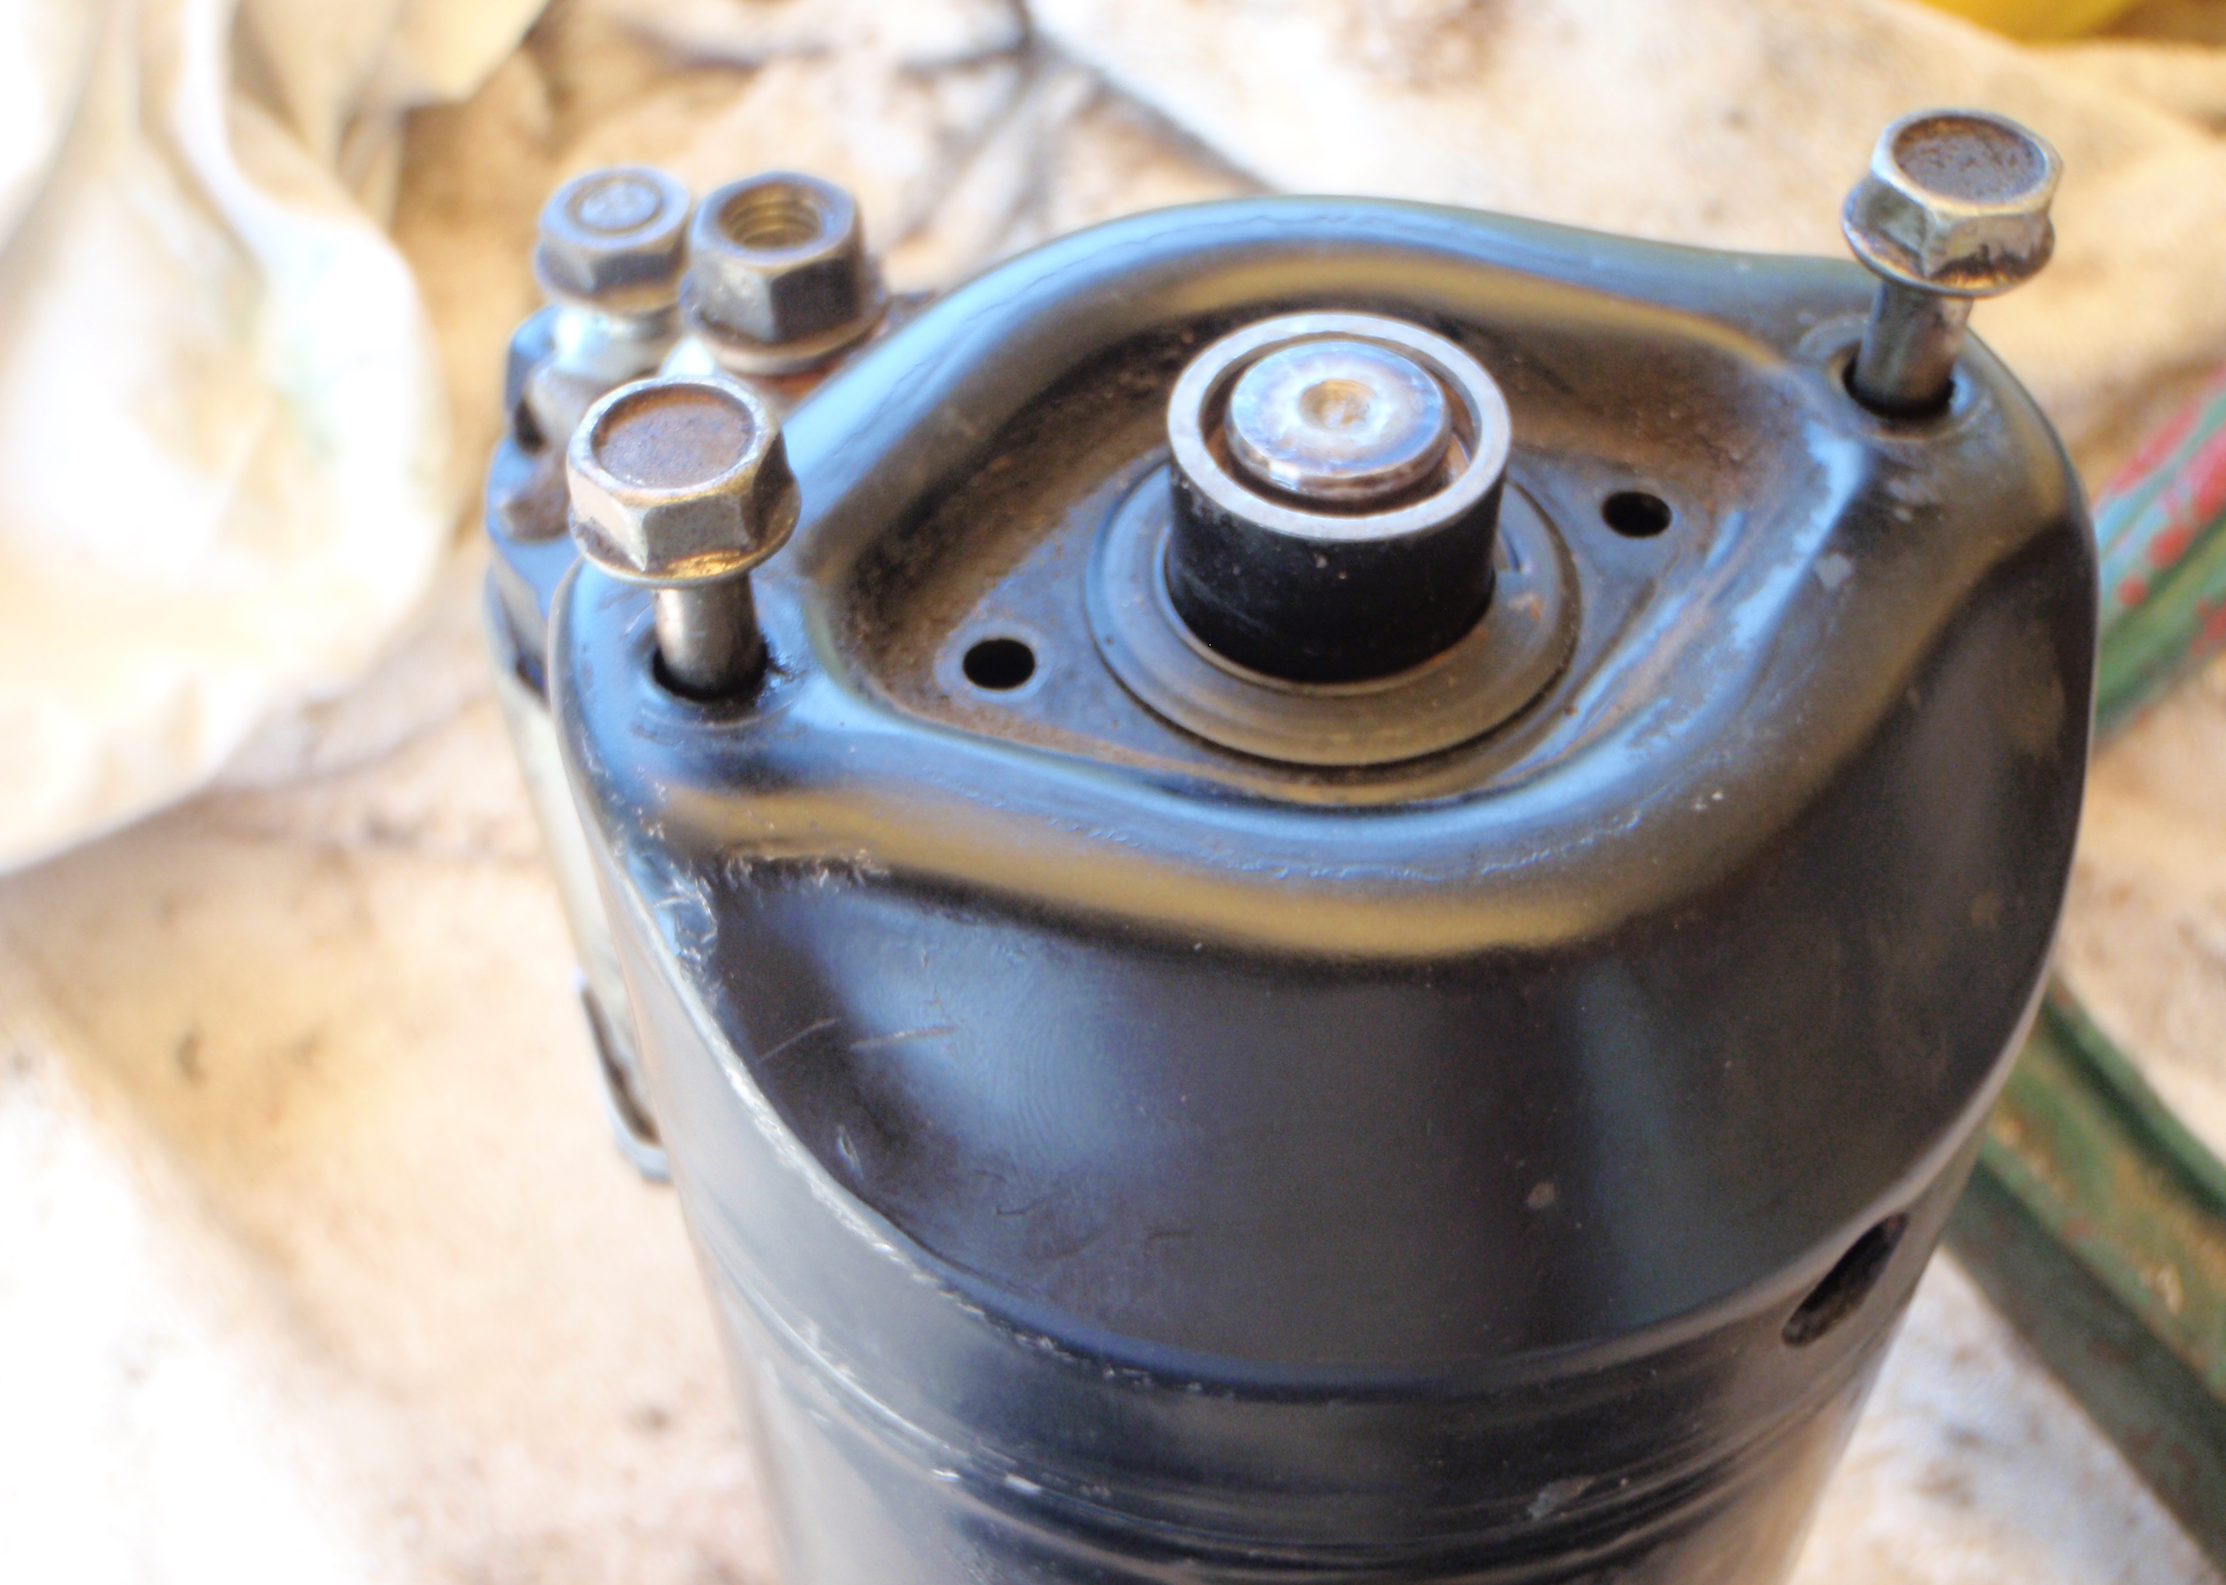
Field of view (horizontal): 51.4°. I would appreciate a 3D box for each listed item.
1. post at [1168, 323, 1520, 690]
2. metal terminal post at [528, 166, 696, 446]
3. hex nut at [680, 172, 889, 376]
[{"bbox_3d":[0.013,-0.017,0.131,0.019,0.012,0.019,1,49,0],"label":"post"},{"bbox_3d":[-0.039,-0.038,0.186,0.014,0.020,0.014,1,49,0],"label":"metal terminal post"},{"bbox_3d":[-0.025,-0.039,0.172,0.015,0.009,0.015,1,49,0],"label":"hex nut"}]

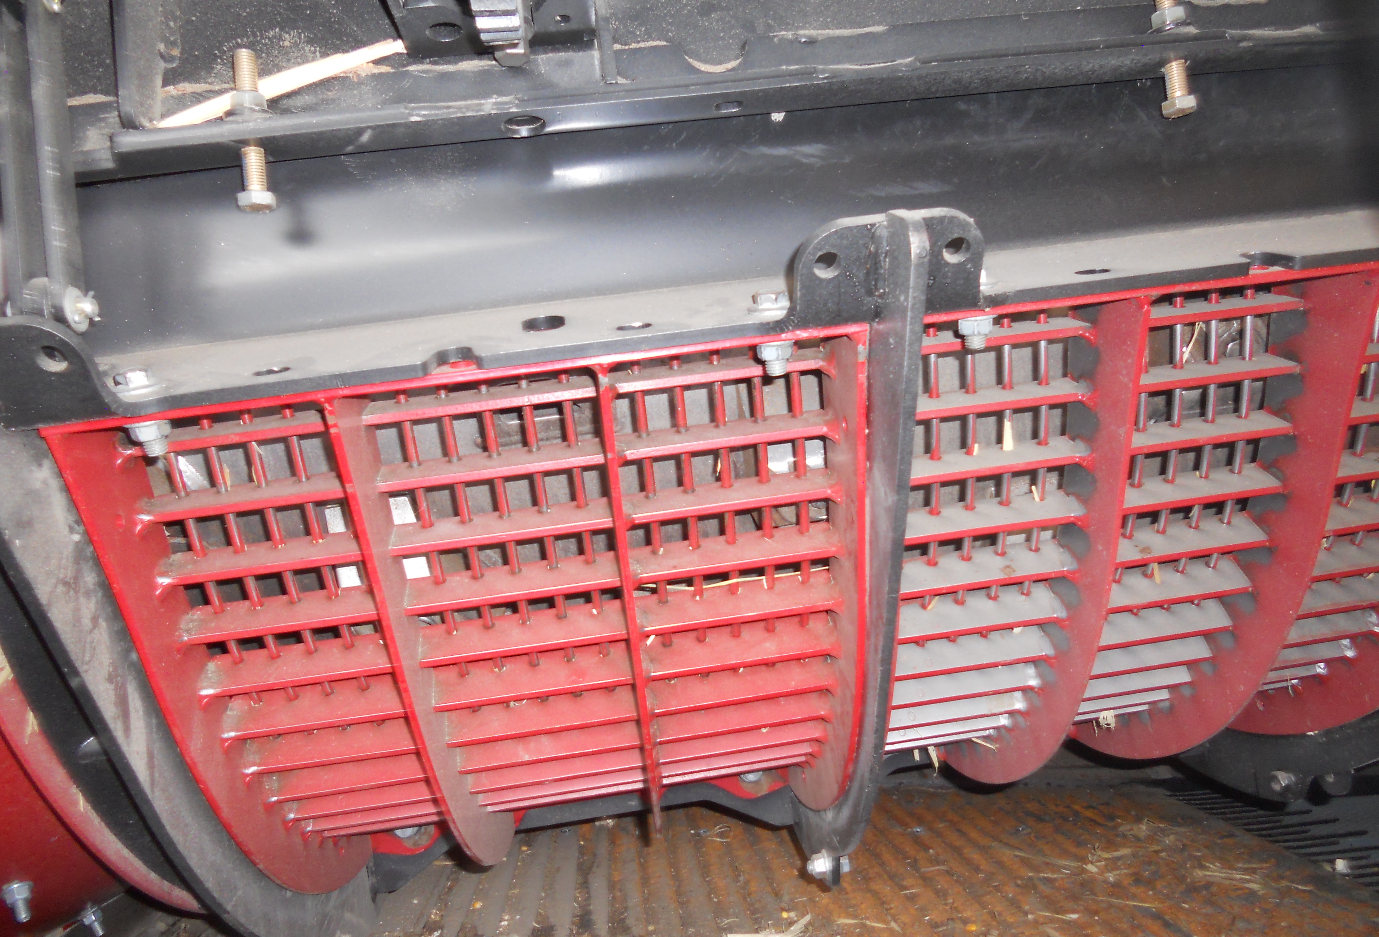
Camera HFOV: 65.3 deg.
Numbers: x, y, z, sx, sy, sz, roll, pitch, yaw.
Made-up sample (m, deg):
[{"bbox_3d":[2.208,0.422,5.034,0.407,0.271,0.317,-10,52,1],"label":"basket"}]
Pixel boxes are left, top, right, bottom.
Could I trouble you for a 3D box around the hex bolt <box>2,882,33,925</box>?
[{"bbox_3d":[-0.514,0.333,0.825,0.021,0.025,0.021,-32,-27,0],"label":"hex bolt"}]

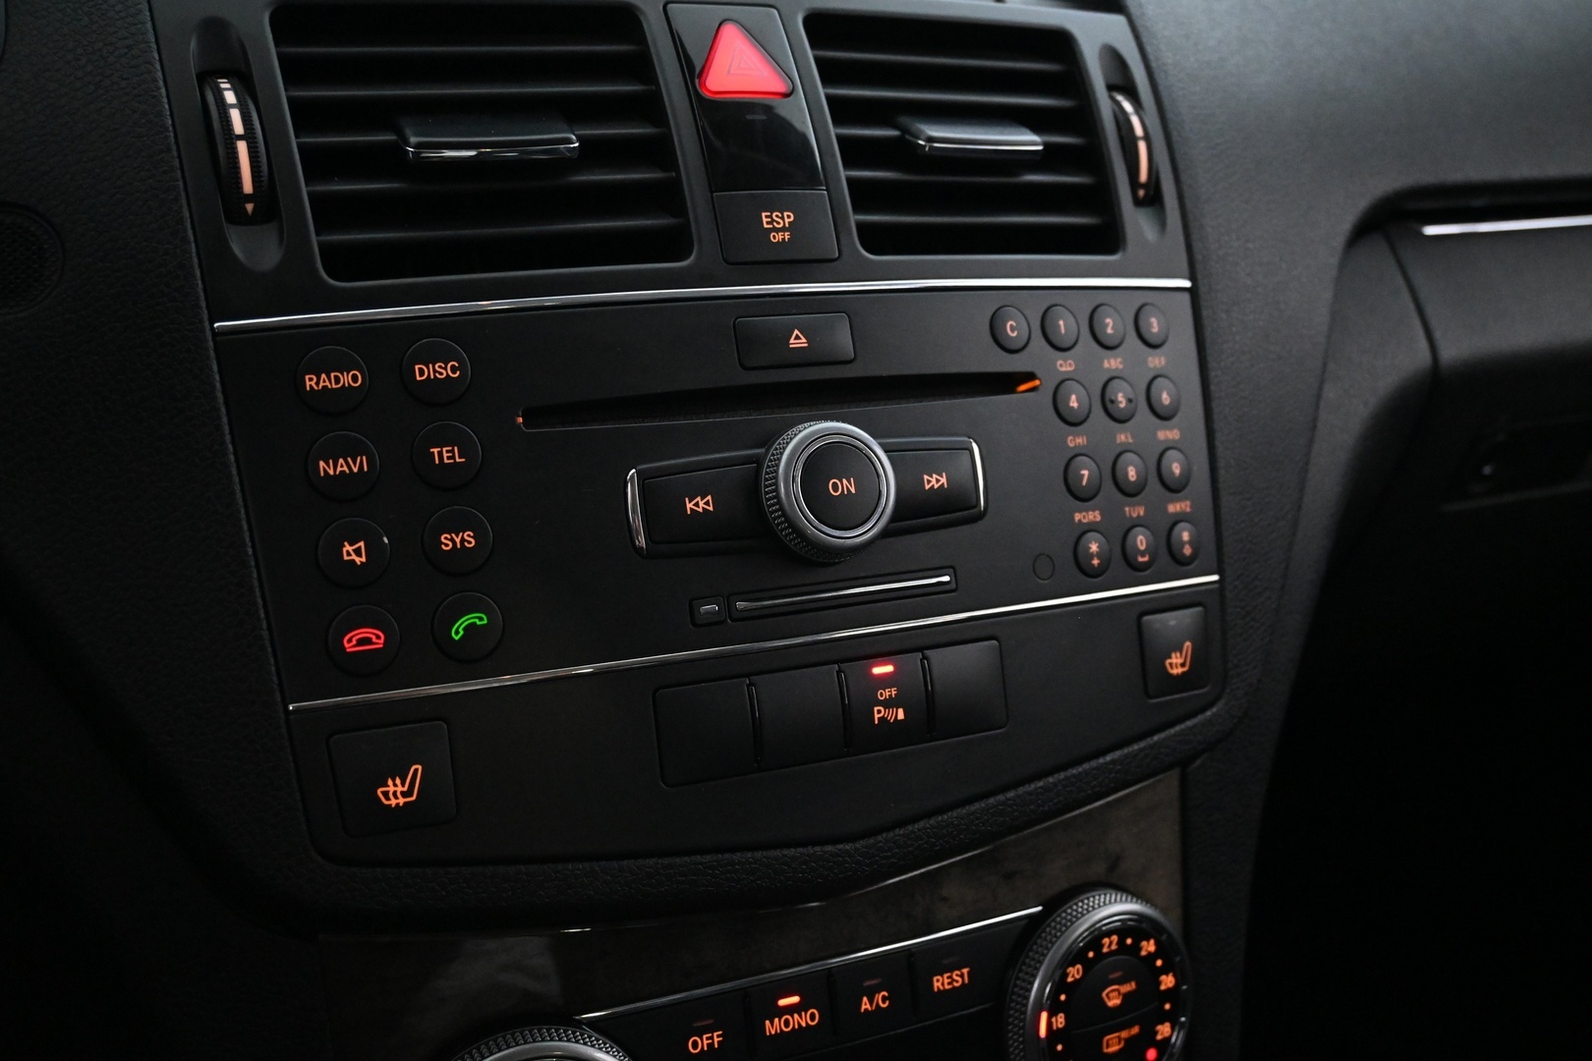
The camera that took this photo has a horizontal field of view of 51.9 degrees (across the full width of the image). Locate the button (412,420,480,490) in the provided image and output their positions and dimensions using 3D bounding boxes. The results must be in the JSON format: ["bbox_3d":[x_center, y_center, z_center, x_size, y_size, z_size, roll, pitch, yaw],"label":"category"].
[{"bbox_3d":[-0.072,-0.015,0.336,0.014,0.014,0.005,-7,-4,-17],"label":"button"}]

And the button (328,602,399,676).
[{"bbox_3d":[-0.087,0.022,0.329,0.014,0.014,0.005,-7,-1,-15],"label":"button"}]

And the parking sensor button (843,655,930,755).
[{"bbox_3d":[0.019,0.038,0.361,0.020,0.020,0.005,-6,-3,-26],"label":"parking sensor button"}]

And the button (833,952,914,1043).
[{"bbox_3d":[0.018,0.109,0.384,0.021,0.016,0.005,-6,0,-25],"label":"button"}]

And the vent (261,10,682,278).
[{"bbox_3d":[-0.068,-0.083,0.360,0.081,0.066,0.025,-7,-15,-20],"label":"vent"}]

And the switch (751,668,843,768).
[{"bbox_3d":[0.000,0.040,0.352,0.021,0.020,0.005,-6,-3,-24],"label":"switch"}]

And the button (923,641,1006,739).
[{"bbox_3d":[0.038,0.036,0.371,0.020,0.020,0.005,-6,-3,-28],"label":"button"}]

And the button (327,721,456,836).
[{"bbox_3d":[-0.081,0.050,0.331,0.023,0.020,0.006,-7,1,-15],"label":"button"}]

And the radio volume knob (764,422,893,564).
[{"bbox_3d":[0.007,-0.009,0.352,0.030,0.030,0.011,-6,-3,-25],"label":"radio volume knob"}]

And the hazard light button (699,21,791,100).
[{"bbox_3d":[-0.013,-0.107,0.374,0.023,0.021,0.005,-6,-20,-25],"label":"hazard light button"}]

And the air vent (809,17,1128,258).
[{"bbox_3d":[0.040,-0.095,0.409,0.081,0.066,0.025,-5,-15,-28],"label":"air vent"}]

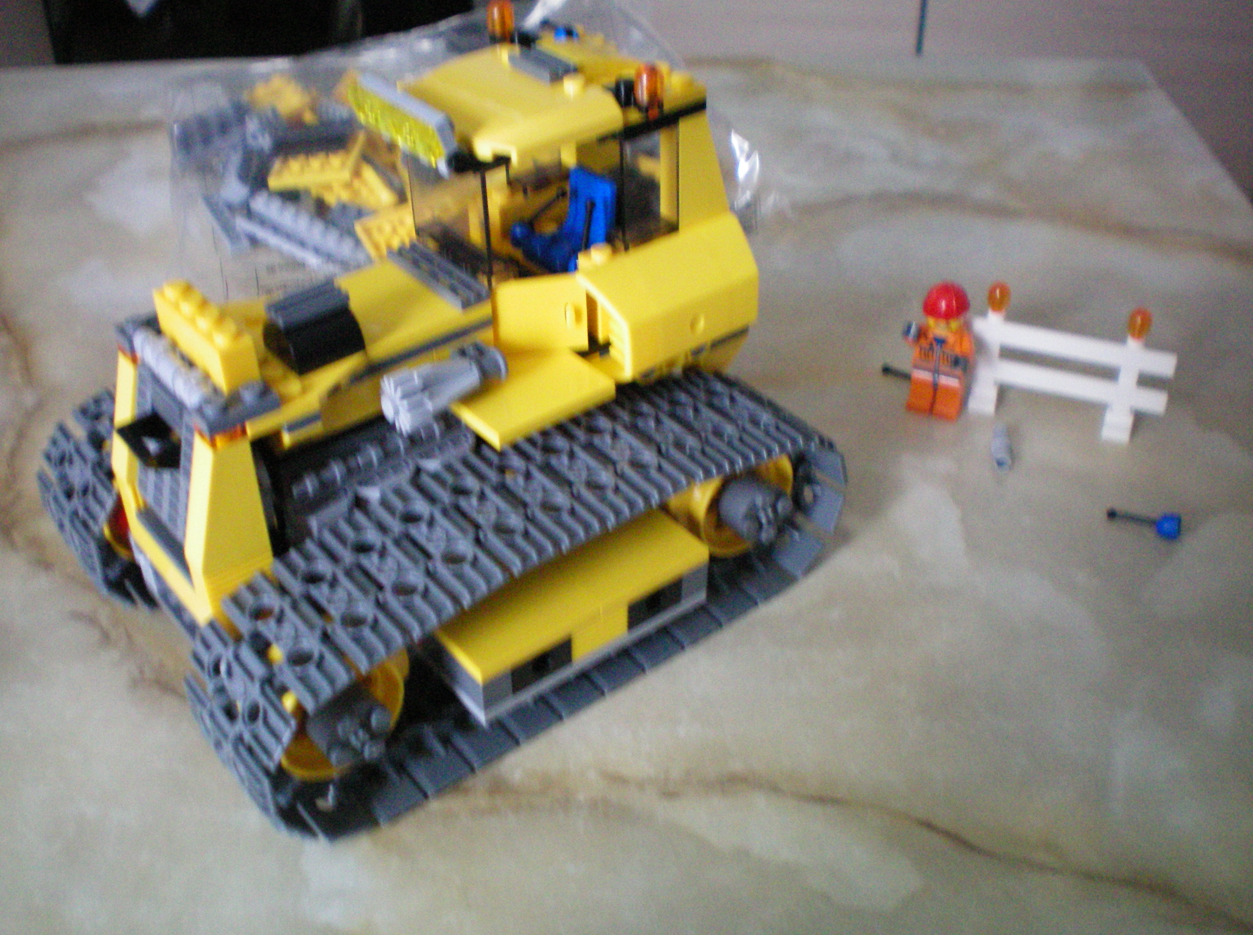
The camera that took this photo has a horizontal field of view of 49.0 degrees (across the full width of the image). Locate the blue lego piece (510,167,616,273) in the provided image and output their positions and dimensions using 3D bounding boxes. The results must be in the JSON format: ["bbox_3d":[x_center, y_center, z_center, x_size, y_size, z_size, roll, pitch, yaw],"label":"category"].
[{"bbox_3d":[-0.015,-0.061,0.334,0.021,0.019,0.017,-26,43,-29],"label":"blue lego piece"}]

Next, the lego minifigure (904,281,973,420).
[{"bbox_3d":[0.092,-0.034,0.404,0.021,0.041,0.013,14,39,20],"label":"lego minifigure"}]

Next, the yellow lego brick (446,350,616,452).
[{"bbox_3d":[-0.021,-0.016,0.315,0.032,0.004,0.018,-26,43,-29],"label":"yellow lego brick"}]

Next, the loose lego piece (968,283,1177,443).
[{"bbox_3d":[0.126,-0.028,0.401,0.062,0.034,0.008,13,39,20],"label":"loose lego piece"}]

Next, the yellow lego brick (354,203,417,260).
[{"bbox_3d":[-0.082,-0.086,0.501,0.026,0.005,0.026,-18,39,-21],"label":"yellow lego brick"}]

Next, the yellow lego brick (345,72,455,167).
[{"bbox_3d":[-0.048,-0.074,0.293,0.006,0.011,0.032,-34,46,-21],"label":"yellow lego brick"}]

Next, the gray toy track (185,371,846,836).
[{"bbox_3d":[-0.020,0.025,0.319,0.159,0.050,0.040,-26,42,-29],"label":"gray toy track"}]

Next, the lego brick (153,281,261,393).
[{"bbox_3d":[-0.088,-0.028,0.288,0.008,0.011,0.032,-26,43,-29],"label":"lego brick"}]

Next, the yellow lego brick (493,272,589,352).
[{"bbox_3d":[-0.021,-0.037,0.321,0.024,0.019,0.006,2,36,5],"label":"yellow lego brick"}]

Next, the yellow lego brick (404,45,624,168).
[{"bbox_3d":[-0.026,-0.083,0.308,0.039,0.012,0.032,-26,43,-29],"label":"yellow lego brick"}]

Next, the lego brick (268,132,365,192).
[{"bbox_3d":[-0.122,-0.120,0.539,0.032,0.006,0.028,-5,30,15],"label":"lego brick"}]

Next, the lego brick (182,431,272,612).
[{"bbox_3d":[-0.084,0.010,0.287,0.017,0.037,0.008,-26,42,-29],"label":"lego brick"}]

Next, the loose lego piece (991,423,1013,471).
[{"bbox_3d":[0.108,-0.006,0.396,0.006,0.006,0.018,5,37,8],"label":"loose lego piece"}]

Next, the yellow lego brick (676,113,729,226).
[{"bbox_3d":[0.016,-0.072,0.325,0.016,0.029,0.008,-26,42,-29],"label":"yellow lego brick"}]

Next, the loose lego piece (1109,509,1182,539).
[{"bbox_3d":[0.138,0.014,0.366,0.018,0.006,0.007,11,38,16],"label":"loose lego piece"}]

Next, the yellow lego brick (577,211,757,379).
[{"bbox_3d":[0.012,-0.041,0.324,0.045,0.021,0.018,-26,42,-29],"label":"yellow lego brick"}]

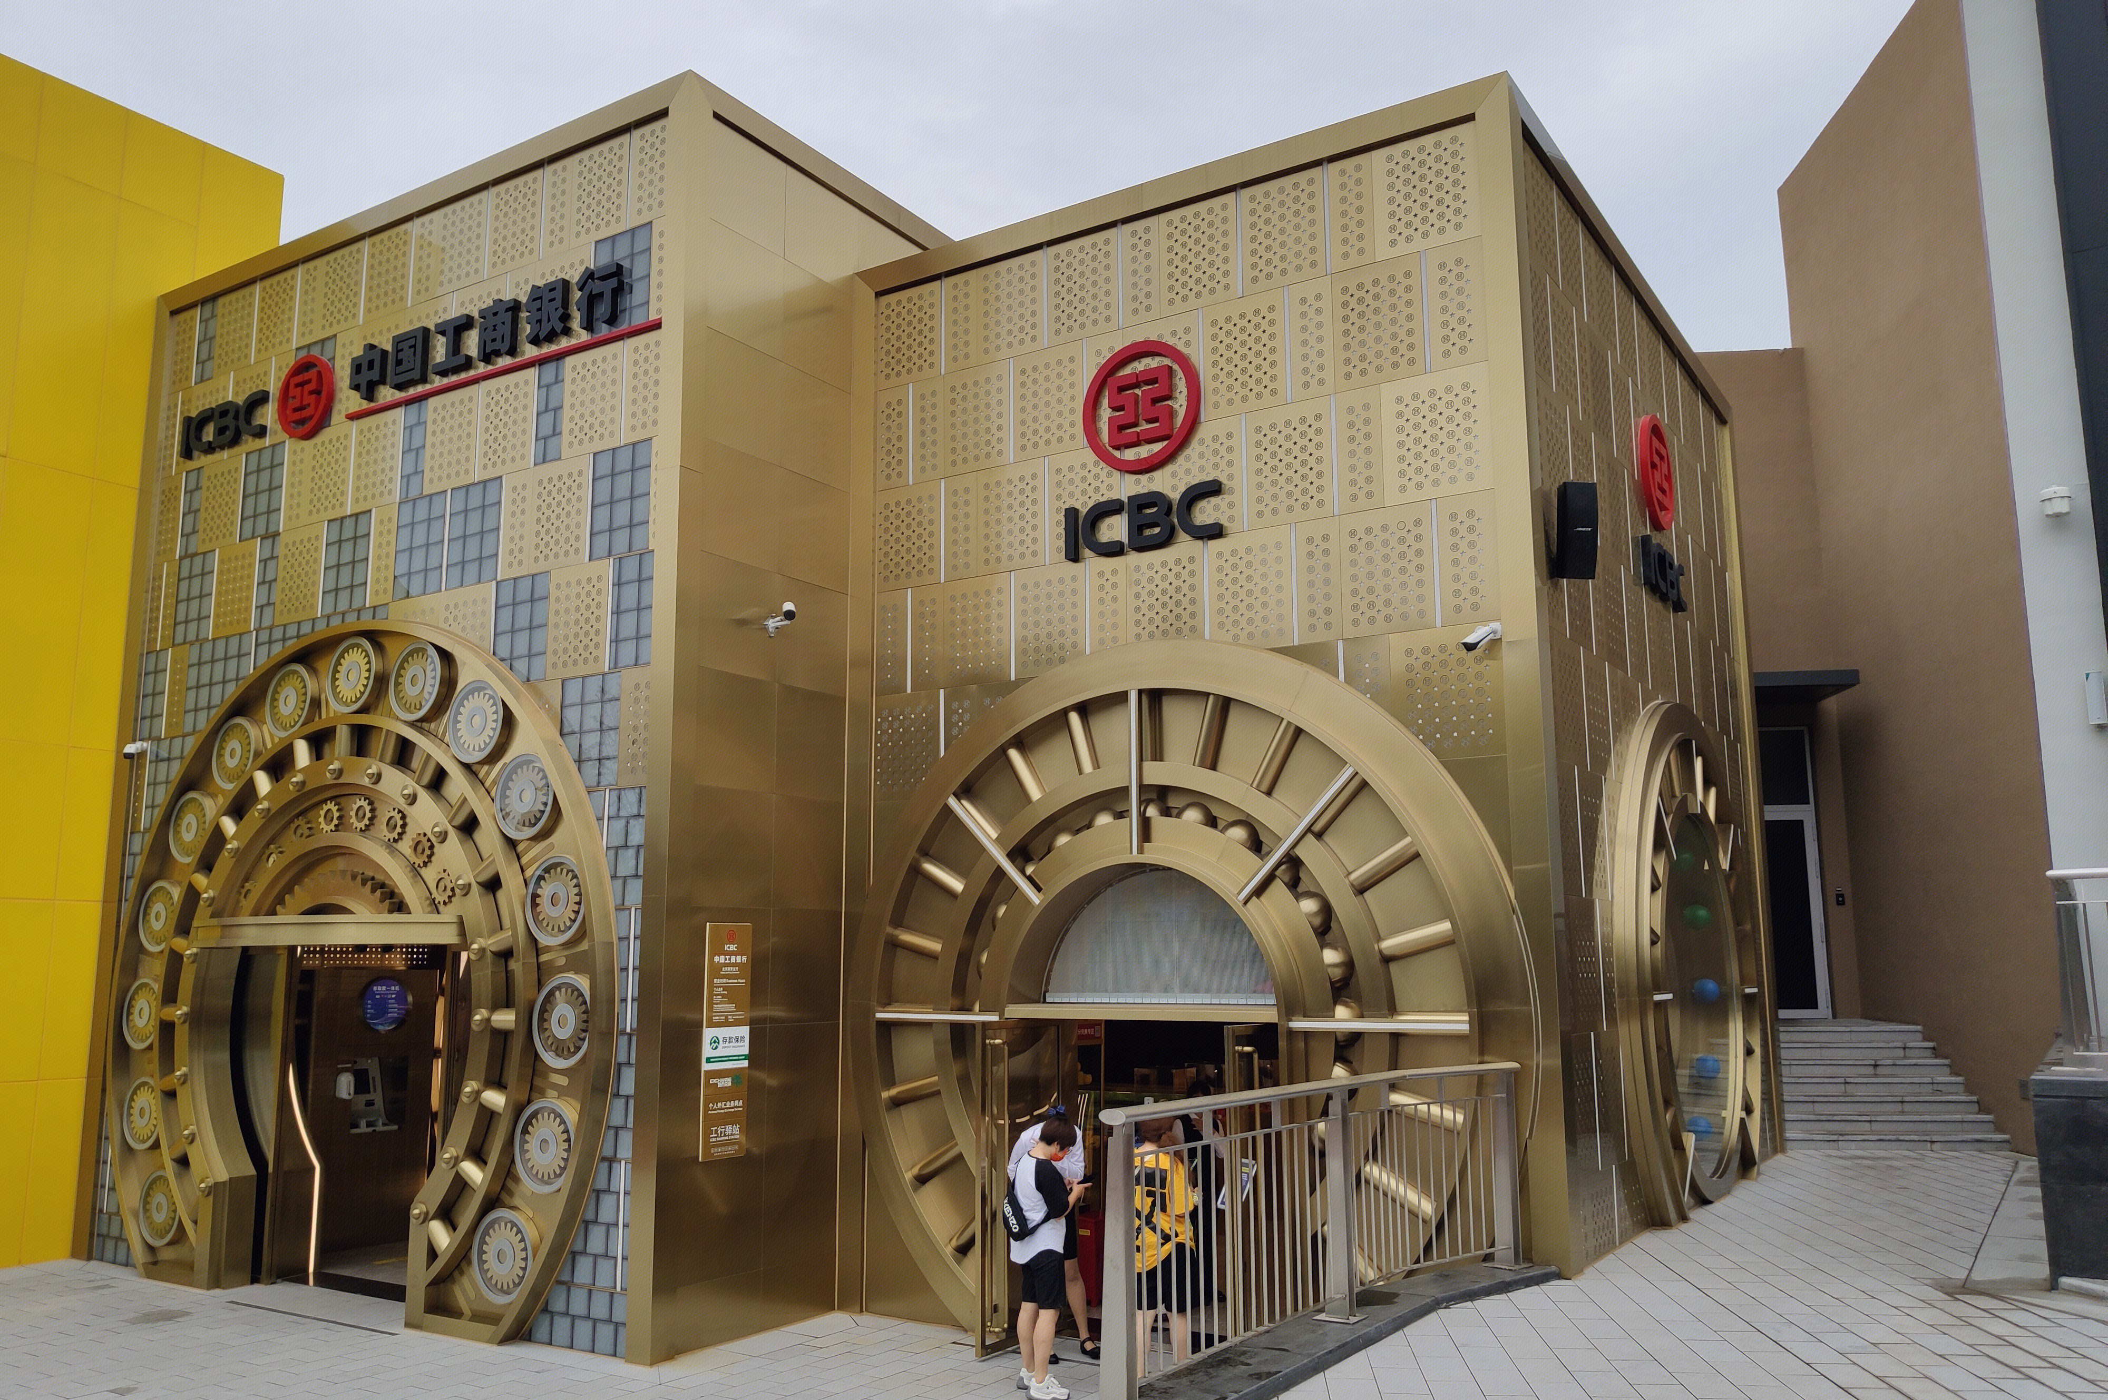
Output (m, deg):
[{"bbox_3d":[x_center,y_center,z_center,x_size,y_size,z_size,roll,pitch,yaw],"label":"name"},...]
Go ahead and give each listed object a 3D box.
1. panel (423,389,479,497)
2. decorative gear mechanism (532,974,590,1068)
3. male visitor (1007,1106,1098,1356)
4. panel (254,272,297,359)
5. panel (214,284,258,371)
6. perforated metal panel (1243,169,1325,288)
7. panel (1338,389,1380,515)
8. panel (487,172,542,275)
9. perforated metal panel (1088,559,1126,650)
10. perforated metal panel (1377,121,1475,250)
[{"bbox_3d":[-4.733,-2.039,12.498,0.639,0.788,0.052,-6,-10,33],"label":"panel"},{"bbox_3d":[-3.294,2.191,10.762,0.623,0.623,0.103,-6,-10,33],"label":"decorative gear mechanism"},{"bbox_3d":[0.006,3.375,10.114,0.500,1.574,0.420,5,-10,-30],"label":"male visitor"},{"bbox_3d":[-6.788,-3.369,13.849,0.602,0.794,0.050,-6,-11,32],"label":"panel"},{"bbox_3d":[-7.360,-3.327,14.277,0.640,0.764,0.050,-6,-10,33],"label":"panel"},{"bbox_3d":[1.530,-3.109,10.511,0.607,0.778,0.040,-6,-11,33],"label":"perforated metal panel"},{"bbox_3d":[1.941,-1.577,9.996,0.308,0.800,0.040,-6,-11,33],"label":"panel"},{"bbox_3d":[-4.119,-3.662,12.152,0.608,0.794,0.050,-6,-11,32],"label":"panel"},{"bbox_3d":[0.384,-0.612,10.879,0.274,0.784,0.040,-6,-11,33],"label":"perforated metal panel"},{"bbox_3d":[2.410,-3.262,10.228,0.700,0.757,0.052,-6,-10,33],"label":"perforated metal panel"}]

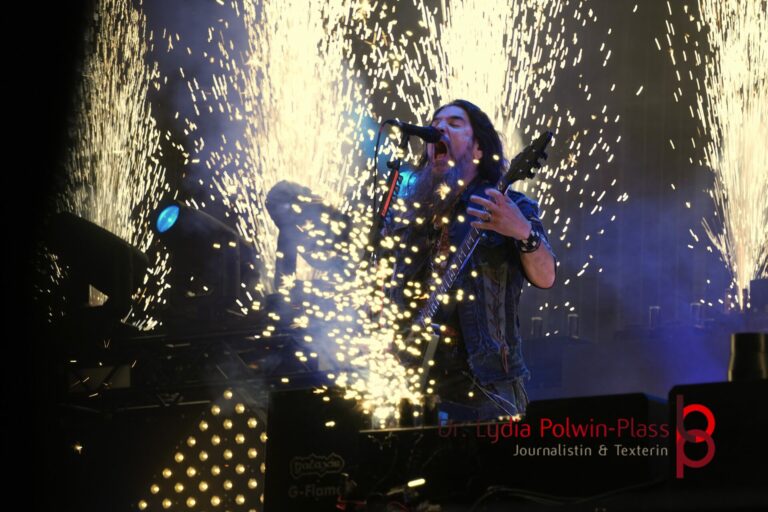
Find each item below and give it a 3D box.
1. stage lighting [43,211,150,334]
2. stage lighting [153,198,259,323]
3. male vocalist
[{"bbox_3d":[-1.362,0.083,14.300,0.470,0.590,0.370,5,-9,-30],"label":"stage lighting"},{"bbox_3d":[-0.861,0.026,14.500,0.470,0.580,0.370,5,-9,-30],"label":"stage lighting"},{"bbox_3d":[0.263,0.364,9.085,0.460,1.680,0.620,4,-6,-44],"label":"male vocalist"}]

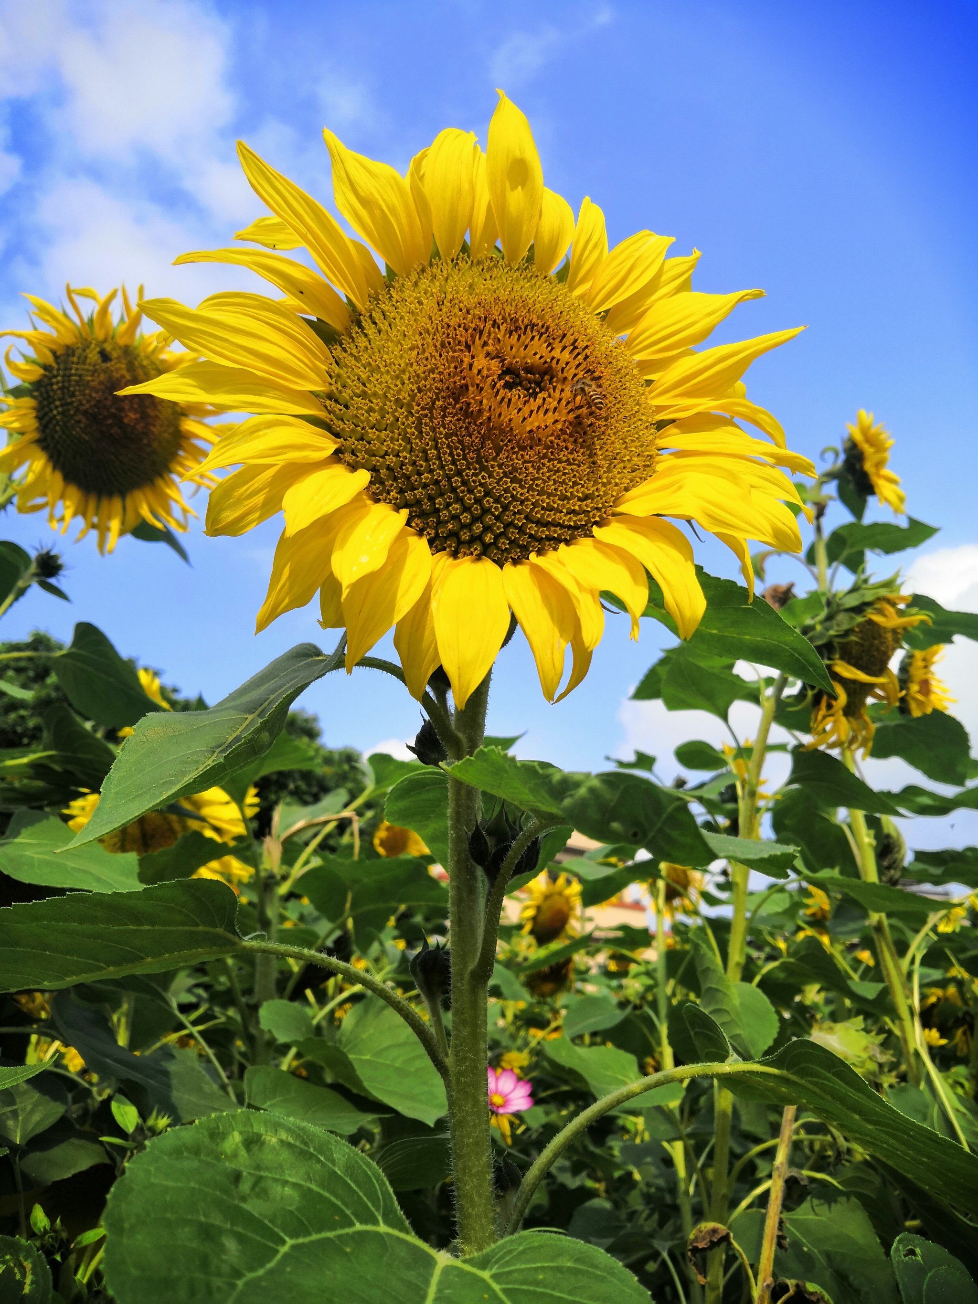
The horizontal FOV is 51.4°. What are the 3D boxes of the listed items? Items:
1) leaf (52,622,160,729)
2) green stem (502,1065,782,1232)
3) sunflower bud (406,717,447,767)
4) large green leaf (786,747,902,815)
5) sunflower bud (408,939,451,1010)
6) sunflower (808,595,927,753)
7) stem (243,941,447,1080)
[{"bbox_3d":[-0.410,0.024,1.100,0.112,0.110,0.070,0,-10,0],"label":"leaf"},{"bbox_3d":[0.062,0.201,0.412,0.107,0.064,0.025,0,-10,0],"label":"green stem"},{"bbox_3d":[-0.027,0.039,0.455,0.019,0.024,0.018,0,-10,0],"label":"sunflower bud"},{"bbox_3d":[0.349,0.127,1.000,0.112,0.063,0.070,0,-10,0],"label":"large green leaf"},{"bbox_3d":[-0.024,0.137,0.437,0.020,0.030,0.020,0,-10,0],"label":"sunflower bud"},{"bbox_3d":[0.393,0.020,1.060,0.075,0.155,0.135,14,-2,30],"label":"sunflower"},{"bbox_3d":[-0.059,0.148,0.420,0.083,0.053,0.022,0,-10,0],"label":"stem"}]

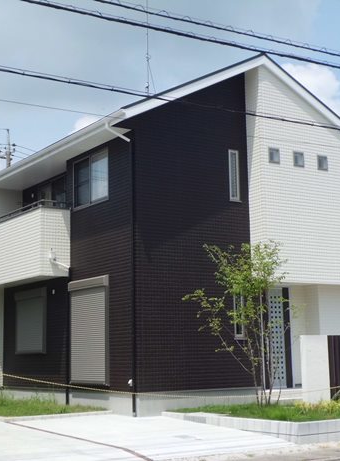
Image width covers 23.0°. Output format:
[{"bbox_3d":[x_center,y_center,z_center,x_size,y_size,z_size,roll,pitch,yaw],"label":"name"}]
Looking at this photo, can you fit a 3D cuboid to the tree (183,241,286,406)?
[{"bbox_3d":[1.346,1.922,16.758,1.950,3.471,1.750,4,-10,-33],"label":"tree"}]

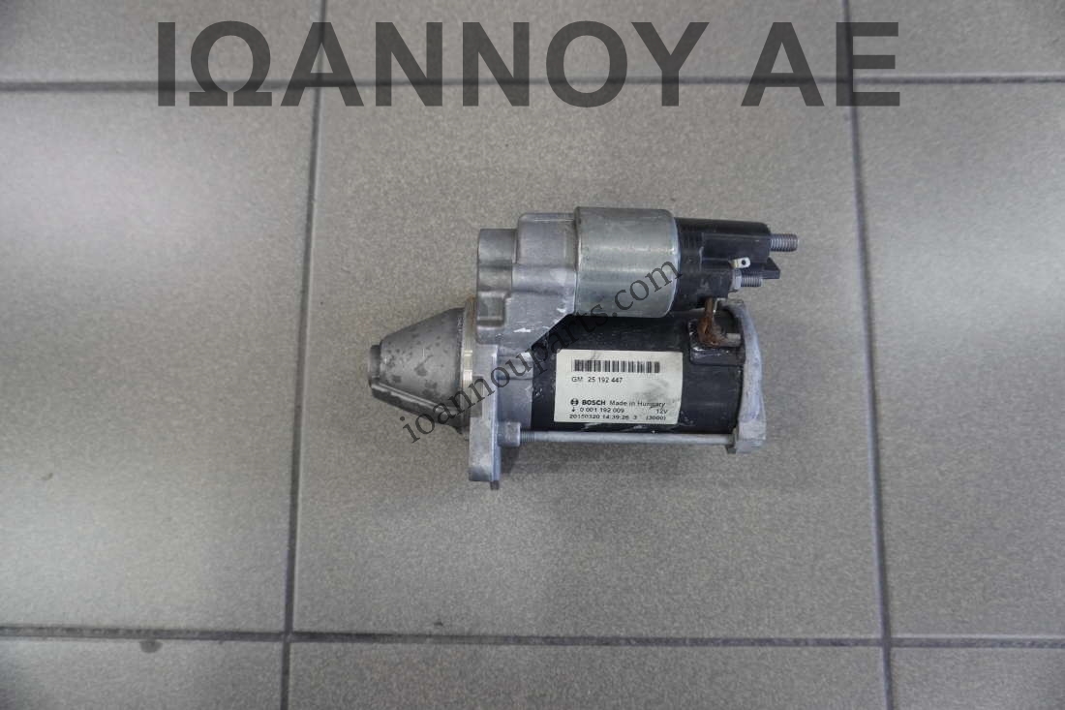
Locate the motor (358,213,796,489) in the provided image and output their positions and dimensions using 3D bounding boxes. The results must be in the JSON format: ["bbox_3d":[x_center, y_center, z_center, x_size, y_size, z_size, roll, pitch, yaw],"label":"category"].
[{"bbox_3d":[0.018,0.001,0.328,0.194,0.100,0.121,1,82,1],"label":"motor"}]

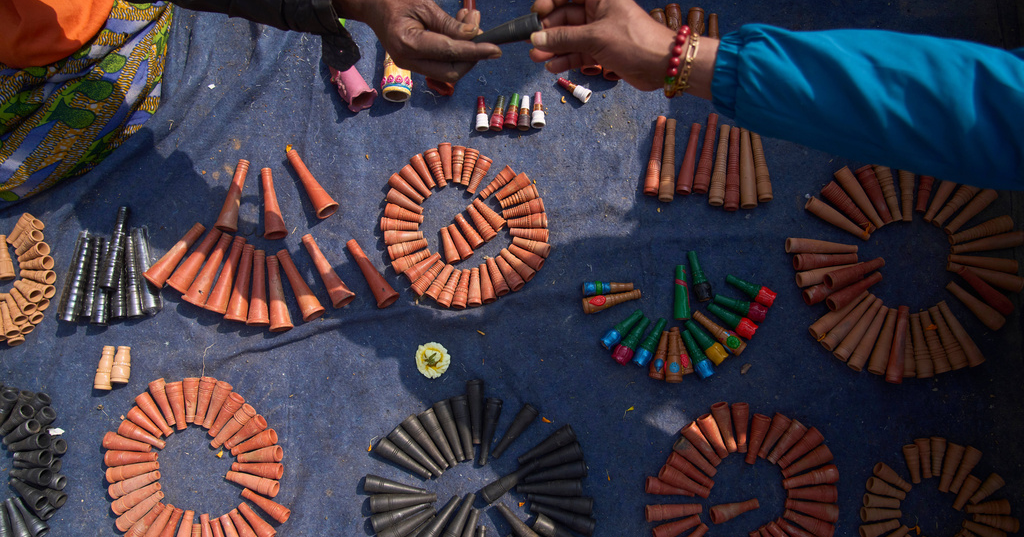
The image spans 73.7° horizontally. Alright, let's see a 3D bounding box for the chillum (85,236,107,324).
[{"bbox_3d":[-0.663,0.018,1.092,0.024,0.024,0.140,-4,81,4],"label":"chillum"}]

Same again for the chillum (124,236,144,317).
[{"bbox_3d":[-0.545,0.011,0.980,0.023,0.023,0.119,-9,80,-1],"label":"chillum"}]

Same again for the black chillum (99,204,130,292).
[{"bbox_3d":[-0.563,-0.030,0.971,0.024,0.024,0.119,3,77,1],"label":"black chillum"}]

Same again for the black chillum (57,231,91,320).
[{"bbox_3d":[-0.697,0.013,1.094,0.027,0.027,0.144,4,82,5],"label":"black chillum"}]

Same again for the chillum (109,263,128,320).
[{"bbox_3d":[-0.563,0.015,0.980,0.022,0.022,0.110,-5,80,-1],"label":"chillum"}]

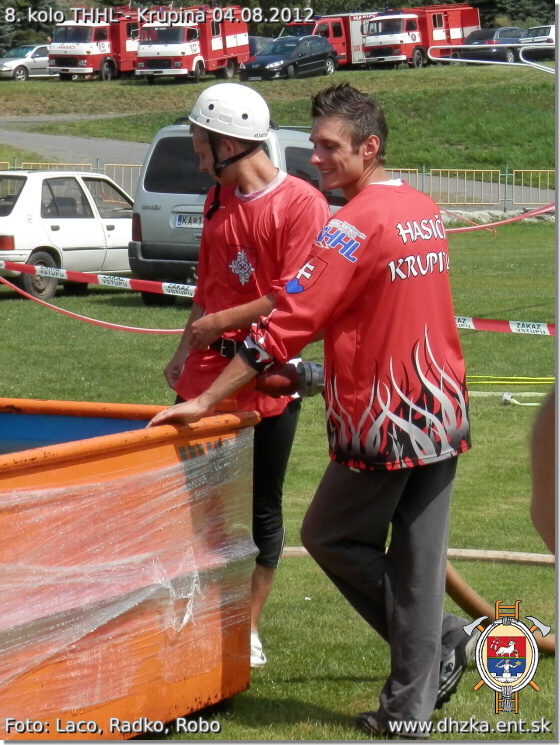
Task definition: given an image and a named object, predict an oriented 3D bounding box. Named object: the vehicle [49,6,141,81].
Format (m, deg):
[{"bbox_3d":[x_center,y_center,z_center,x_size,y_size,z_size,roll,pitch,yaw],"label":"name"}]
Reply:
[{"bbox_3d":[-6.261,-12.566,60.126,2.080,2.720,6.000,6,14,26],"label":"vehicle"}]

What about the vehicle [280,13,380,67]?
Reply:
[{"bbox_3d":[2.122,-14.024,66.680,2.100,2.550,6.000,8,15,33],"label":"vehicle"}]

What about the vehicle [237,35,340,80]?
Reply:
[{"bbox_3d":[0.354,-11.531,57.645,1.820,1.490,4.760,8,14,31],"label":"vehicle"}]

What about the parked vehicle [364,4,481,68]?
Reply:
[{"bbox_3d":[6.088,-14.555,68.470,2.100,2.550,6.000,3,14,36],"label":"parked vehicle"}]

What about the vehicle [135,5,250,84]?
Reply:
[{"bbox_3d":[-3.331,-12.382,59.450,2.100,2.620,6.000,3,15,20],"label":"vehicle"}]

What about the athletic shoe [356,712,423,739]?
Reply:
[{"bbox_3d":[0.328,0.949,4.315,0.285,0.105,0.107,8,11,40],"label":"athletic shoe"}]

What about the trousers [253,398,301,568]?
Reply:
[{"bbox_3d":[-0.113,0.285,4.961,0.390,0.650,0.300,5,9,30],"label":"trousers"}]

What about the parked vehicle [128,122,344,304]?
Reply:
[{"bbox_3d":[0.070,-1.700,16.620,1.730,1.810,4.120,5,9,24],"label":"parked vehicle"}]

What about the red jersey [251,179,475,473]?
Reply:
[{"bbox_3d":[0.223,-0.137,4.293,0.500,0.740,0.500,9,11,42],"label":"red jersey"}]

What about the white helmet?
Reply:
[{"bbox_3d":[-0.146,-0.788,4.740,0.250,0.152,0.212,16,16,0],"label":"white helmet"}]

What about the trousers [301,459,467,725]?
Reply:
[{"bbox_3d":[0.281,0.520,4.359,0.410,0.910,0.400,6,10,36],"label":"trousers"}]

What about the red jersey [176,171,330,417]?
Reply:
[{"bbox_3d":[-0.079,-0.239,4.694,0.490,0.710,0.330,7,10,36],"label":"red jersey"}]

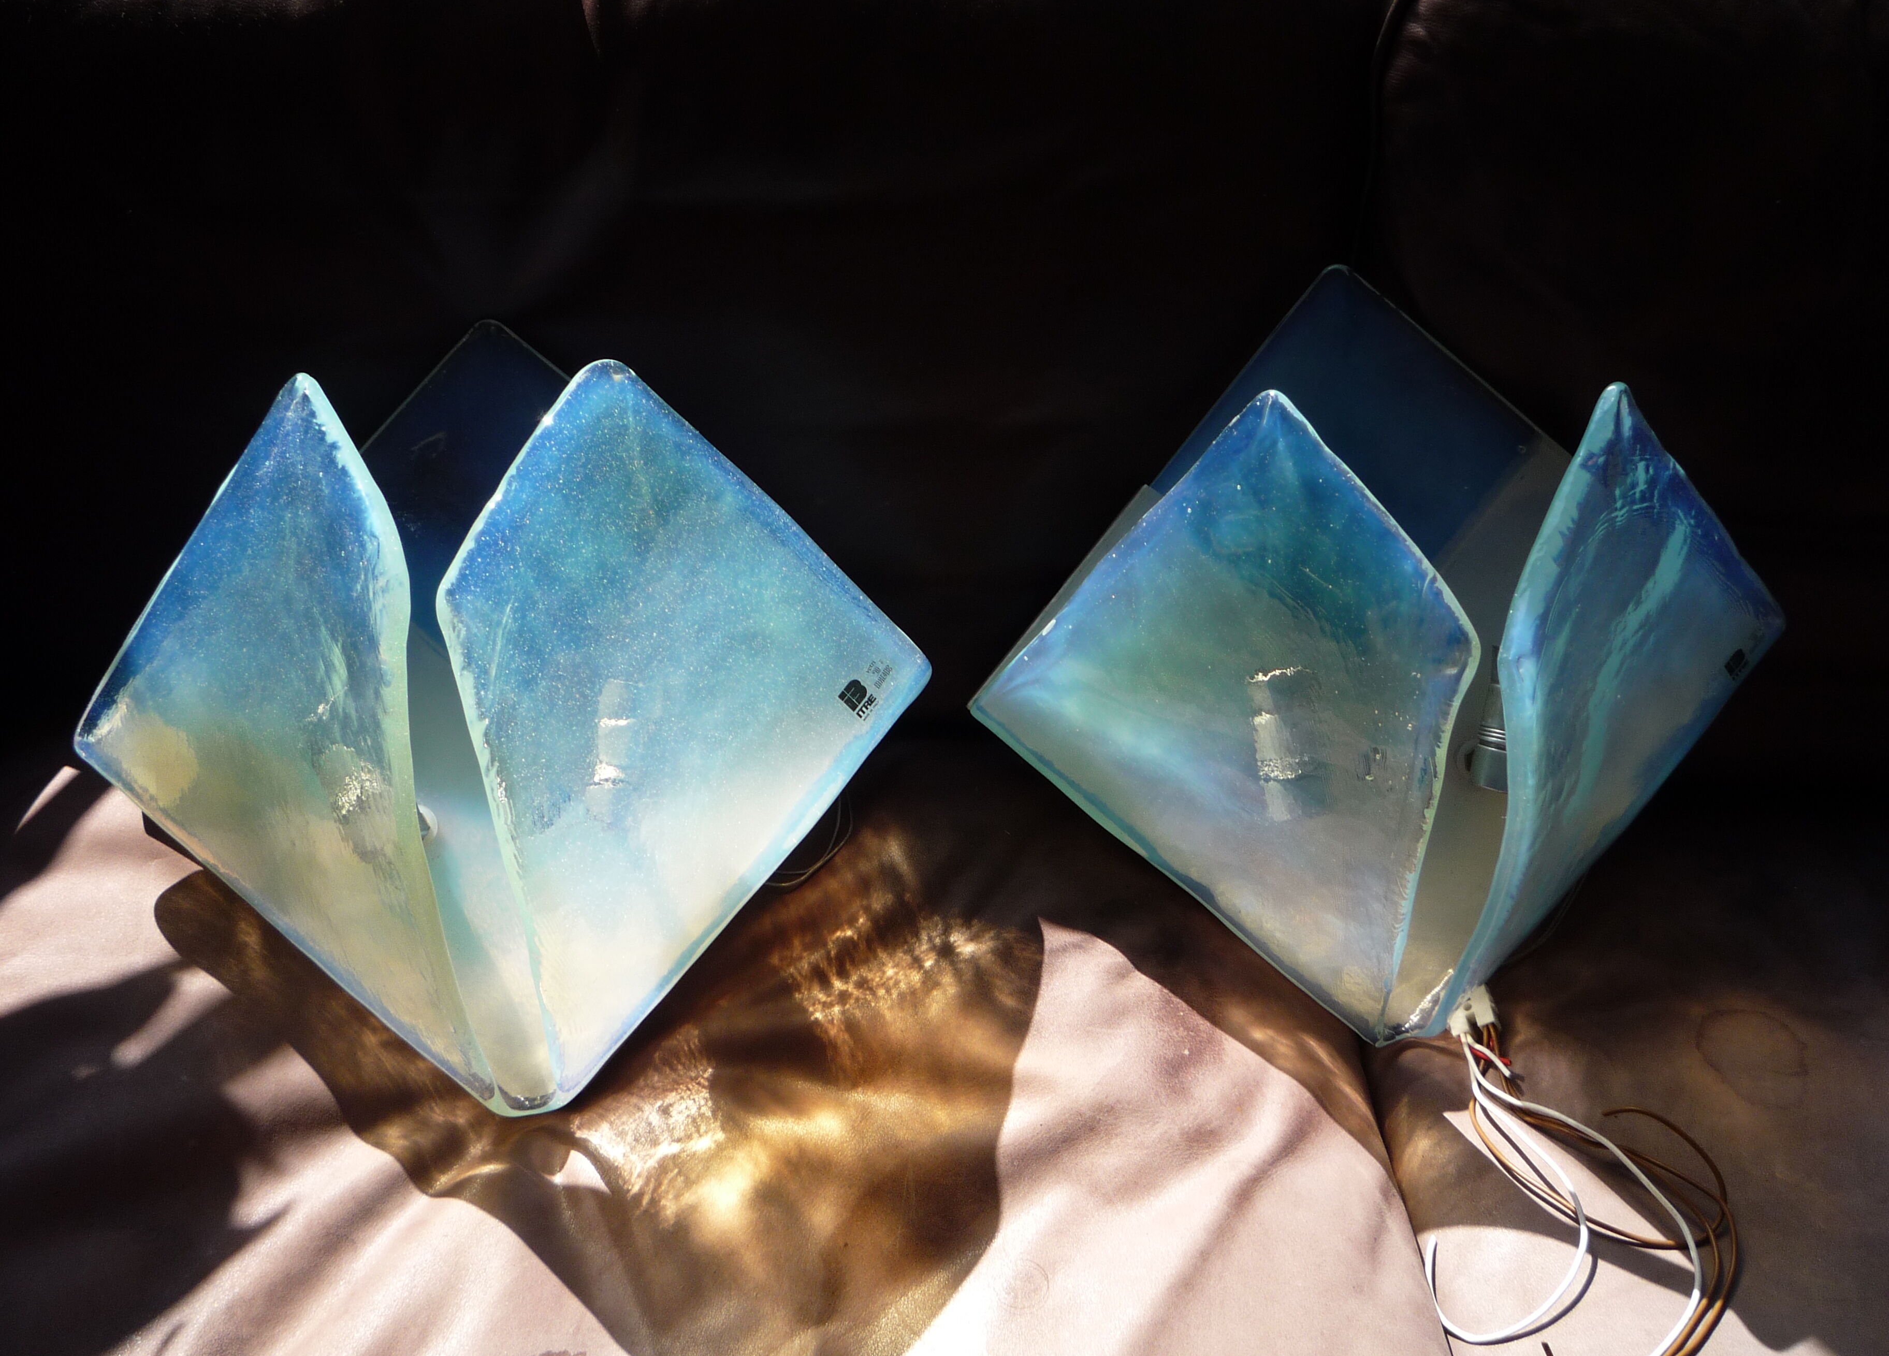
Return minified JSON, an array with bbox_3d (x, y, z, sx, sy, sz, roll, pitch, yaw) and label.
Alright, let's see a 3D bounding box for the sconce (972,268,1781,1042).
[{"bbox_3d":[0.201,-0.009,0.689,0.380,0.369,0.157,-5,-2,-2],"label":"sconce"}]

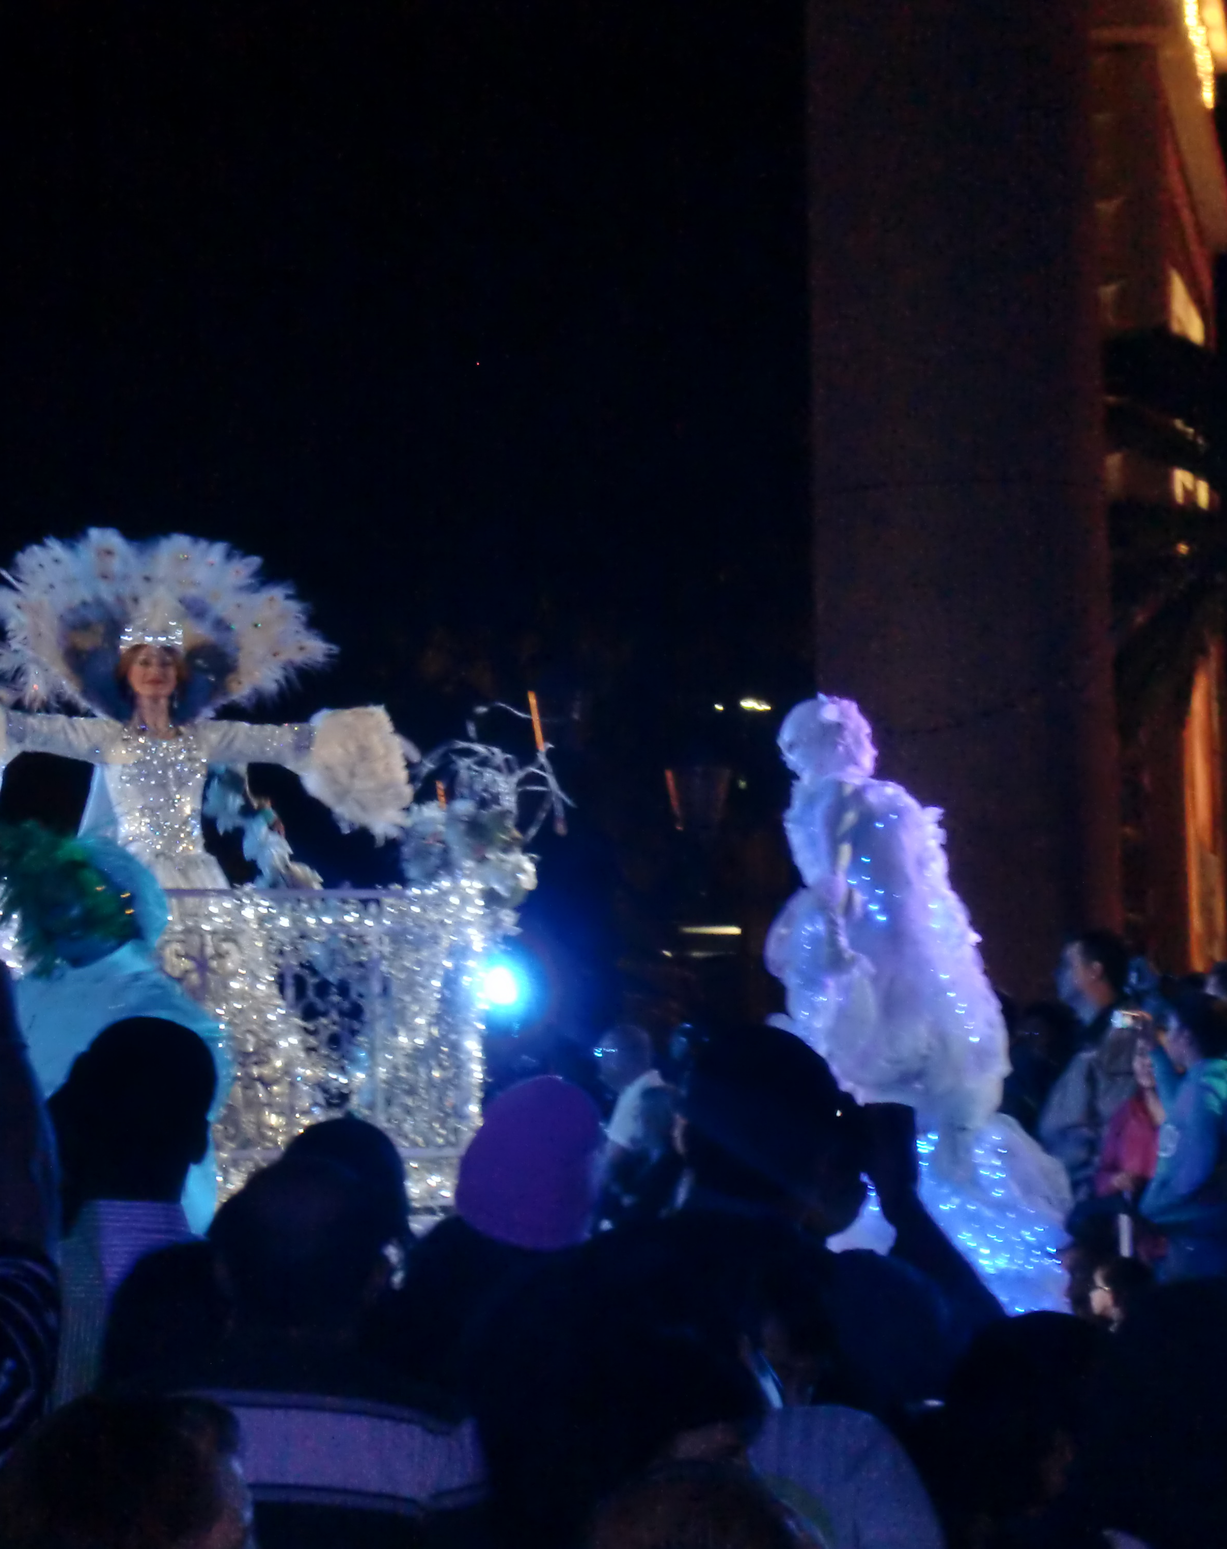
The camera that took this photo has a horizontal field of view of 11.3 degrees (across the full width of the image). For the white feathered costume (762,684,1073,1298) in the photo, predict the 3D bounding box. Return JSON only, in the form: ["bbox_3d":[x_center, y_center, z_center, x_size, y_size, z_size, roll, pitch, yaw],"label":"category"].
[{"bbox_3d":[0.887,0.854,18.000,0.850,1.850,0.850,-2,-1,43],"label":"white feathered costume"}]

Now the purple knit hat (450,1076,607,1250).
[{"bbox_3d":[-0.121,0.563,9.000,0.215,0.250,0.235,5,-2,0],"label":"purple knit hat"}]

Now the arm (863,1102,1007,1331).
[{"bbox_3d":[0.409,0.559,7.800,0.130,0.350,0.140,-28,-7,21],"label":"arm"}]

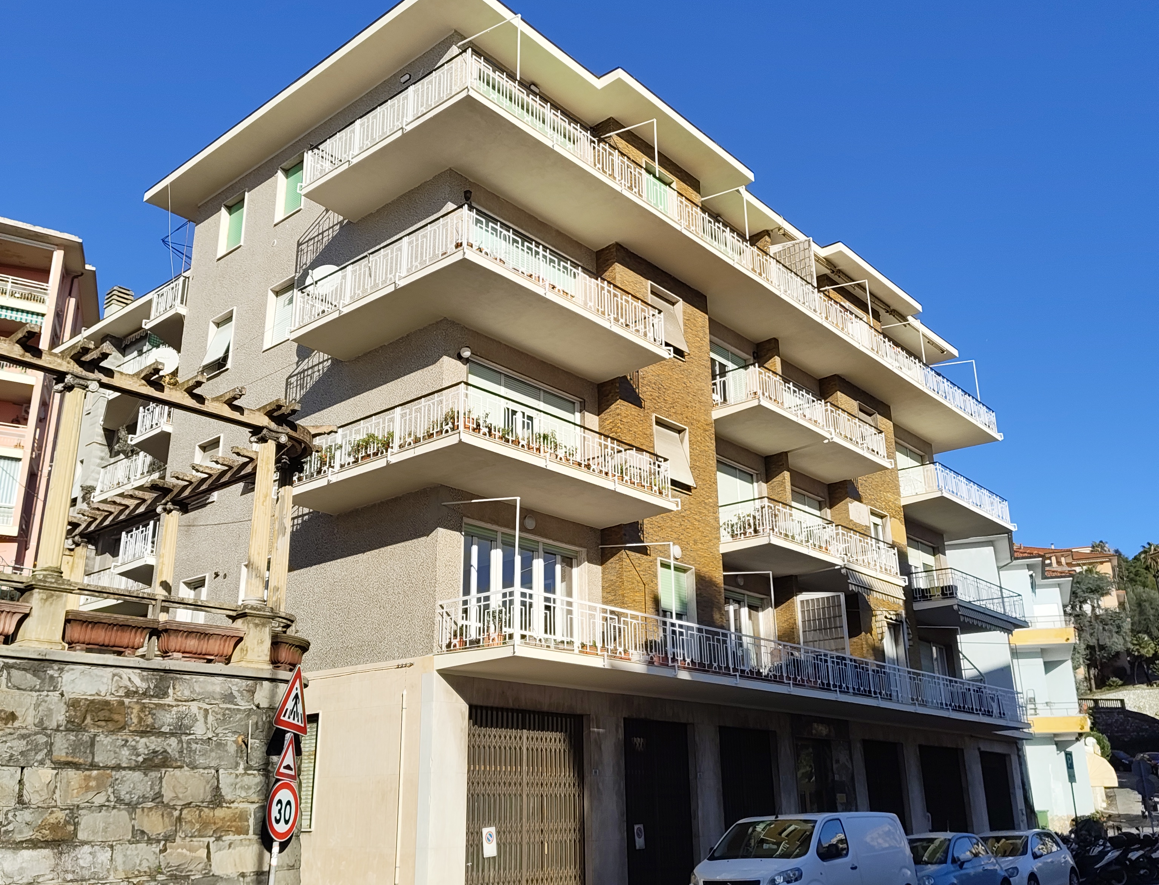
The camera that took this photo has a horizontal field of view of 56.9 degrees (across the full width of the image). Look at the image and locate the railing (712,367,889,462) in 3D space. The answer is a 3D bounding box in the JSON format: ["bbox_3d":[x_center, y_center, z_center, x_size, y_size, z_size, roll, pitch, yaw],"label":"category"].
[{"bbox_3d":[6.094,-0.475,28.686,1.350,1.017,6.939,-17,-25,38],"label":"railing"}]

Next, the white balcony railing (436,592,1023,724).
[{"bbox_3d":[5.935,5.957,26.679,1.953,1.017,23.508,-17,-25,38],"label":"white balcony railing"}]

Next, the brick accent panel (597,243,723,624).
[{"bbox_3d":[1.896,0.453,24.828,0.612,9.747,3.726,-17,-25,38],"label":"brick accent panel"}]

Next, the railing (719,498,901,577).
[{"bbox_3d":[6.138,2.735,27.562,1.350,1.017,6.939,-17,-25,38],"label":"railing"}]

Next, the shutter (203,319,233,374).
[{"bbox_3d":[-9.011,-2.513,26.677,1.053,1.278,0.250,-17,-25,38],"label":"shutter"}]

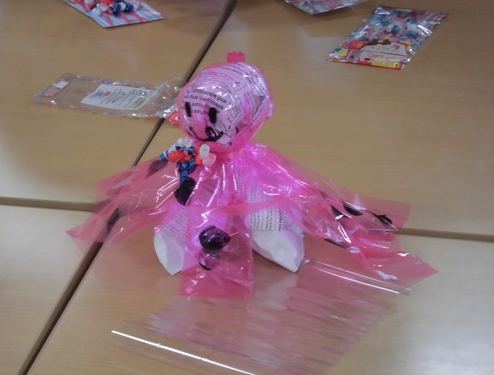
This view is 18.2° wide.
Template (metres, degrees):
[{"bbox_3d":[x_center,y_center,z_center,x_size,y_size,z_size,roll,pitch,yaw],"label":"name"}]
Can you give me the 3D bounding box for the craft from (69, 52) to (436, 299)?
[{"bbox_3d":[0.006,-0.031,1.576,0.385,0.208,0.243,7,27,15],"label":"craft"}]

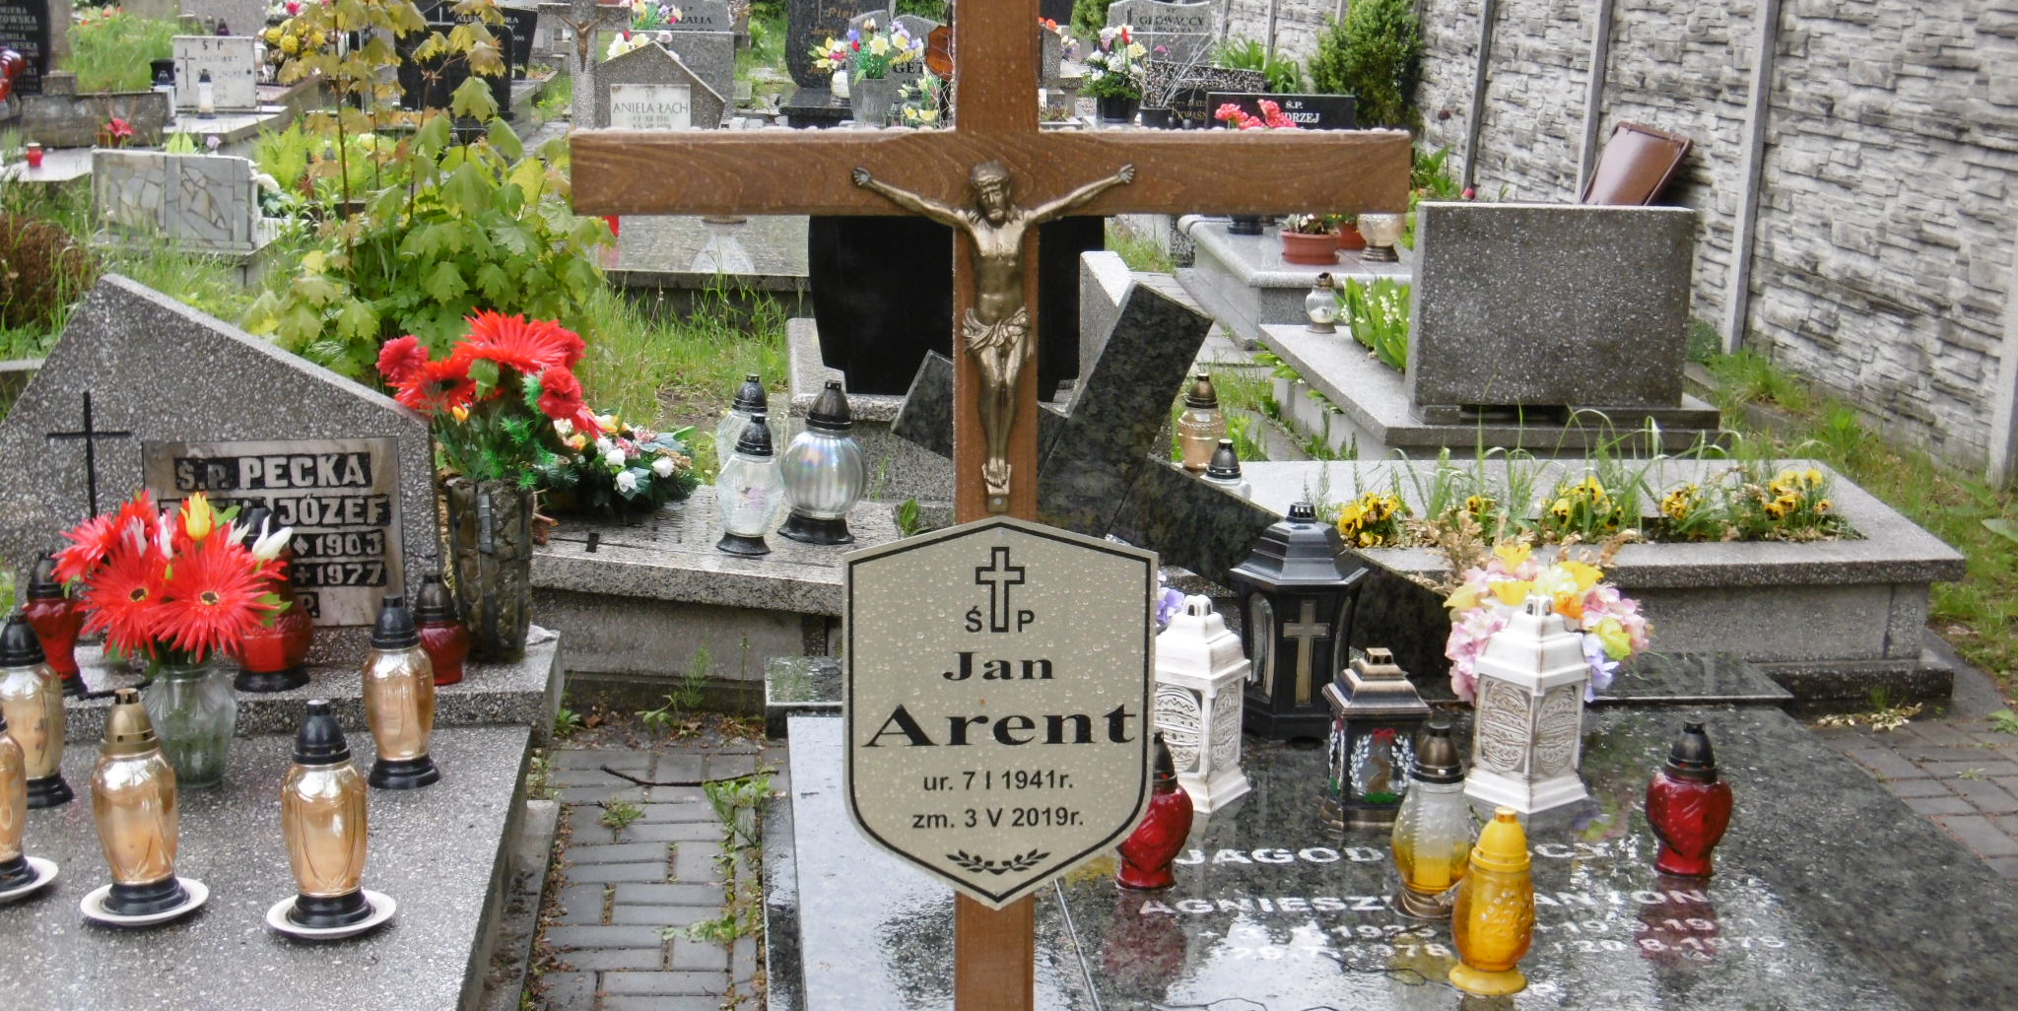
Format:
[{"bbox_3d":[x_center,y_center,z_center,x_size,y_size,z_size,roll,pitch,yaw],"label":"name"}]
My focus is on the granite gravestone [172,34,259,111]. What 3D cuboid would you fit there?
[{"bbox_3d":[-4.615,-2.519,17.319,0.470,0.404,0.120,0,11,-5],"label":"granite gravestone"}]

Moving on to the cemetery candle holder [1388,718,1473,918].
[{"bbox_3d":[0.645,0.467,4.505,0.127,0.295,0.127,4,12,8],"label":"cemetery candle holder"}]

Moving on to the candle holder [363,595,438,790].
[{"bbox_3d":[-0.921,0.277,4.497,0.112,0.284,0.112,1,11,0],"label":"candle holder"}]

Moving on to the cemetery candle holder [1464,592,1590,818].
[{"bbox_3d":[0.786,0.285,4.467,0.132,0.313,0.132,-9,15,-41],"label":"cemetery candle holder"}]

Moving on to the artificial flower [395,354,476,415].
[{"bbox_3d":[-1.060,-0.220,5.500,0.166,0.117,0.100,-2,12,-11],"label":"artificial flower"}]

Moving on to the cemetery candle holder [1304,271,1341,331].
[{"bbox_3d":[1.000,-0.652,9.467,0.116,0.177,0.116,0,12,-5],"label":"cemetery candle holder"}]

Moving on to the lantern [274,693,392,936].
[{"bbox_3d":[-0.948,0.424,4.110,0.163,0.317,0.163,-2,12,-5],"label":"lantern"}]

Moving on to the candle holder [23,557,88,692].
[{"bbox_3d":[-1.700,0.208,5.297,0.113,0.246,0.102,-8,12,-17],"label":"candle holder"}]

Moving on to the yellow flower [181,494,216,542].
[{"bbox_3d":[-1.346,0.020,4.932,0.058,0.082,0.052,-3,12,-15],"label":"yellow flower"}]

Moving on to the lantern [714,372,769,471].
[{"bbox_3d":[-0.596,-0.152,6.710,0.150,0.291,0.150,3,12,-6],"label":"lantern"}]

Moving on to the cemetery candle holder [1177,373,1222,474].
[{"bbox_3d":[0.465,-0.200,7.180,0.115,0.233,0.115,1,11,0],"label":"cemetery candle holder"}]

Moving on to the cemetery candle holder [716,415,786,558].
[{"bbox_3d":[-0.527,-0.044,6.067,0.136,0.279,0.136,0,11,-5],"label":"cemetery candle holder"}]

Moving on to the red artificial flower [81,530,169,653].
[{"bbox_3d":[-1.292,0.130,4.400,0.167,0.176,0.078,-1,11,-6],"label":"red artificial flower"}]

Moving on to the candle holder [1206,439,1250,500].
[{"bbox_3d":[0.480,-0.045,6.478,0.110,0.199,0.110,1,12,-5],"label":"candle holder"}]

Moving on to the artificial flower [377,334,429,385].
[{"bbox_3d":[-1.015,-0.244,4.978,0.084,0.084,0.078,2,11,6],"label":"artificial flower"}]

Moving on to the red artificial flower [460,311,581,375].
[{"bbox_3d":[-0.817,-0.272,4.978,0.196,0.103,0.167,-1,11,-6],"label":"red artificial flower"}]

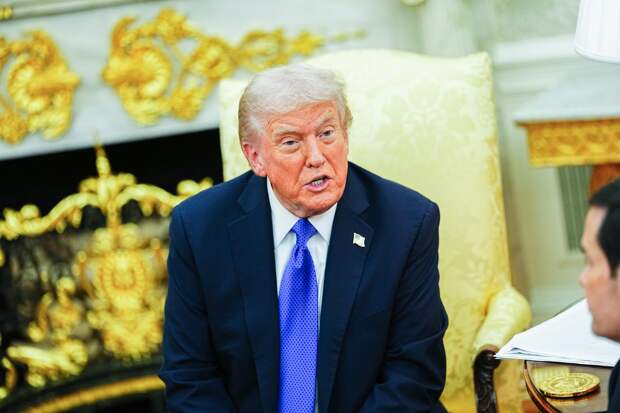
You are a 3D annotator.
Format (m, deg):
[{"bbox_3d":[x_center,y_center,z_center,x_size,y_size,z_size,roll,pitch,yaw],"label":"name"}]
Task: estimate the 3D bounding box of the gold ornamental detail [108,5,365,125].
[{"bbox_3d":[-0.159,-0.308,5.300,0.535,0.230,0.050,-9,16,-3],"label":"gold ornamental detail"}]

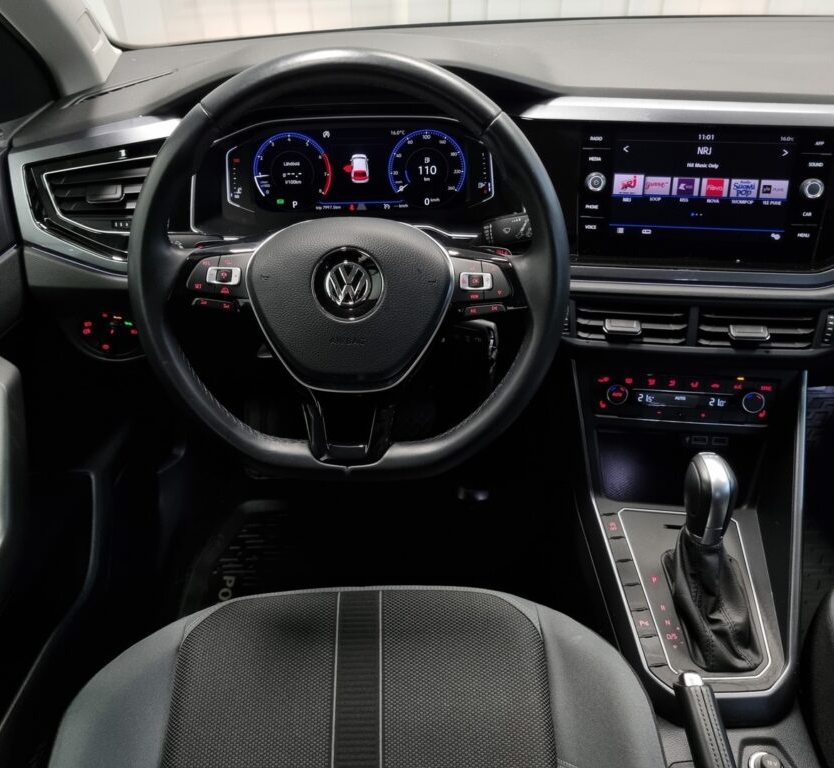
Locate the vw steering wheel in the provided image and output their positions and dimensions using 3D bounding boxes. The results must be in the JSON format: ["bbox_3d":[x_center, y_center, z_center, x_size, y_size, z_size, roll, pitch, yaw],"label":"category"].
[{"bbox_3d":[-0.056,-0.092,0.656,0.370,0.355,0.100,1,15,-2],"label":"vw steering wheel"}]

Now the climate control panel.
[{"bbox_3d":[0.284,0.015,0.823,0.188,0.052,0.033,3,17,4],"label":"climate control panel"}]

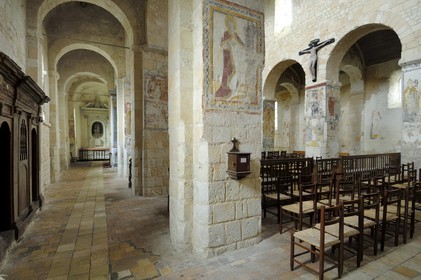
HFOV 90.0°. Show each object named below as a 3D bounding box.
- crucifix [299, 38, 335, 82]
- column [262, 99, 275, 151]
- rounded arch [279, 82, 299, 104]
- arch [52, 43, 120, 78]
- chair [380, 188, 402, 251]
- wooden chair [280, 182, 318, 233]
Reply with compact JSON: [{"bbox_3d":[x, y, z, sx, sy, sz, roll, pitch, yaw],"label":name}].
[{"bbox_3d":[4.409,-3.367,8.880,0.280,1.780,1.650,-1,2,-27],"label":"crucifix"},{"bbox_3d":[3.205,-0.529,12.589,0.920,3.620,0.970,-1,2,-27],"label":"column"},{"bbox_3d":[4.617,-2.911,13.220,2.180,1.180,0.480,-1,2,-27],"label":"rounded arch"},{"bbox_3d":[-4.476,-2.833,7.710,2.160,1.150,0.470,-1,2,-27],"label":"arch"},{"bbox_3d":[2.562,1.153,3.225,0.405,0.880,0.405,-1,2,-27],"label":"chair"},{"bbox_3d":[1.460,1.144,3.505,0.410,0.880,0.400,-1,2,-27],"label":"wooden chair"}]

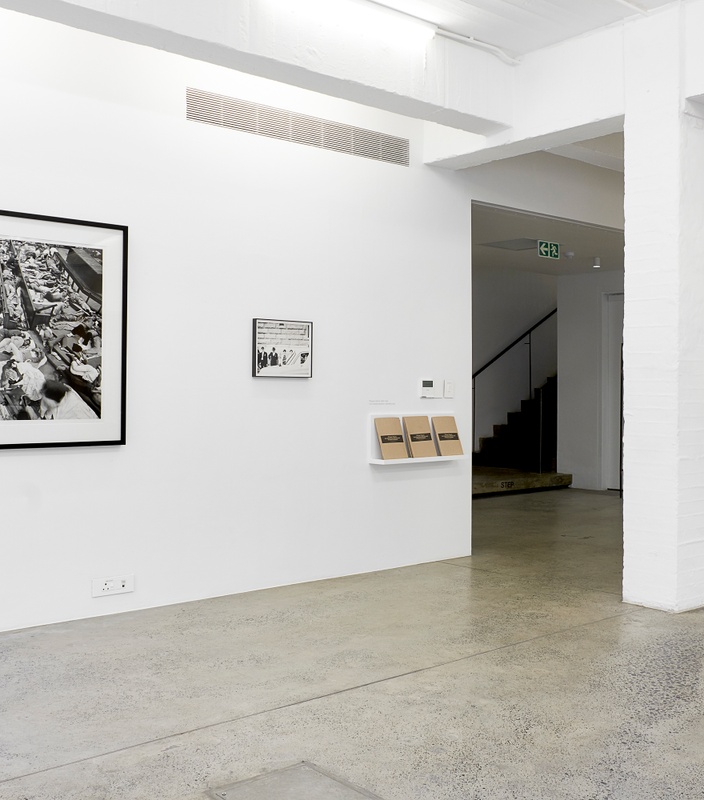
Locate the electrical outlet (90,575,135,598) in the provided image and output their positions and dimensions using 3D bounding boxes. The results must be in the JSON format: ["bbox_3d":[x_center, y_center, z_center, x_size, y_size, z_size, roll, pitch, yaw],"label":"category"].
[{"bbox_3d":[-1.239,0.971,4.693,0.233,0.094,0.015,0,0,-39],"label":"electrical outlet"}]

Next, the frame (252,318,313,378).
[{"bbox_3d":[-0.407,-0.303,5.348,0.419,0.333,0.030,0,0,-39],"label":"frame"}]

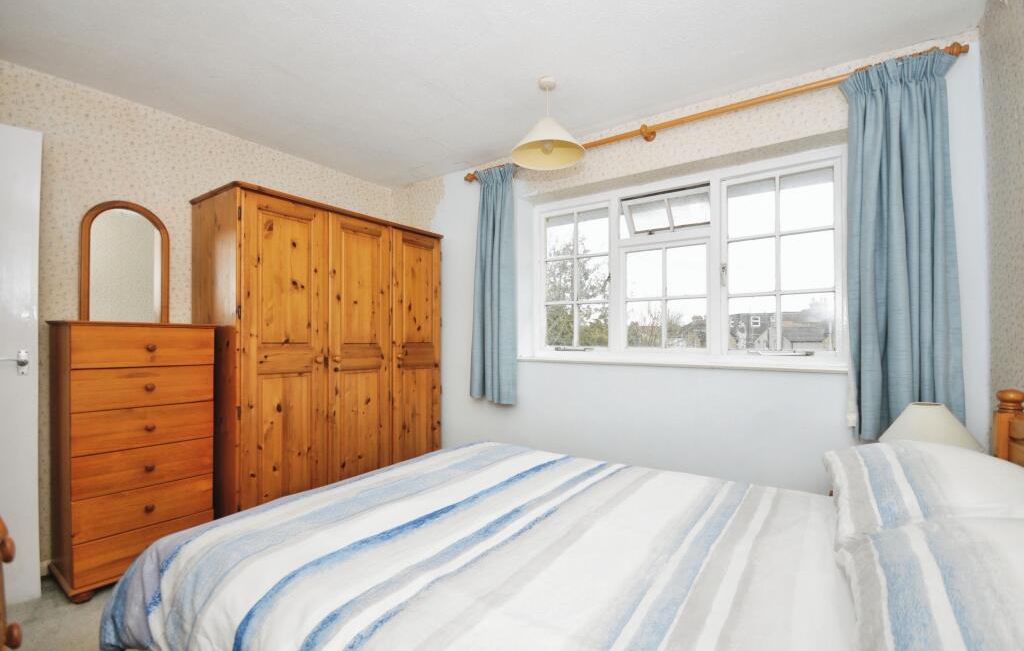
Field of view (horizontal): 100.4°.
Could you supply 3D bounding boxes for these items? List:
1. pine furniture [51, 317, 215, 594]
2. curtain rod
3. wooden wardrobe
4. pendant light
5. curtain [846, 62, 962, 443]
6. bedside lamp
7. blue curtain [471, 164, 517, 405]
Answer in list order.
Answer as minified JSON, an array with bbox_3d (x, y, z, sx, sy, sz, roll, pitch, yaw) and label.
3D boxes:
[{"bbox_3d":[-1.825,0.576,2.068,0.399,1.171,0.541,-1,-1,35],"label":"pine furniture"},{"bbox_3d":[0.709,-1.064,2.365,2.545,0.067,0.090,0,0,35],"label":"curtain rod"},{"bbox_3d":[-1.186,0.231,2.864,0.579,1.871,1.450,-1,-1,35],"label":"wooden wardrobe"},{"bbox_3d":[0.171,-0.995,2.044,0.346,0.362,0.346,0,-1,0],"label":"pendant light"},{"bbox_3d":[1.583,-0.288,1.745,0.354,1.560,0.130,-1,-1,35],"label":"curtain"},{"bbox_3d":[1.457,0.449,1.482,0.274,0.360,0.274,-1,-1,35],"label":"bedside lamp"},{"bbox_3d":[-0.136,-0.277,2.932,0.345,1.582,0.125,-1,-1,35],"label":"blue curtain"}]

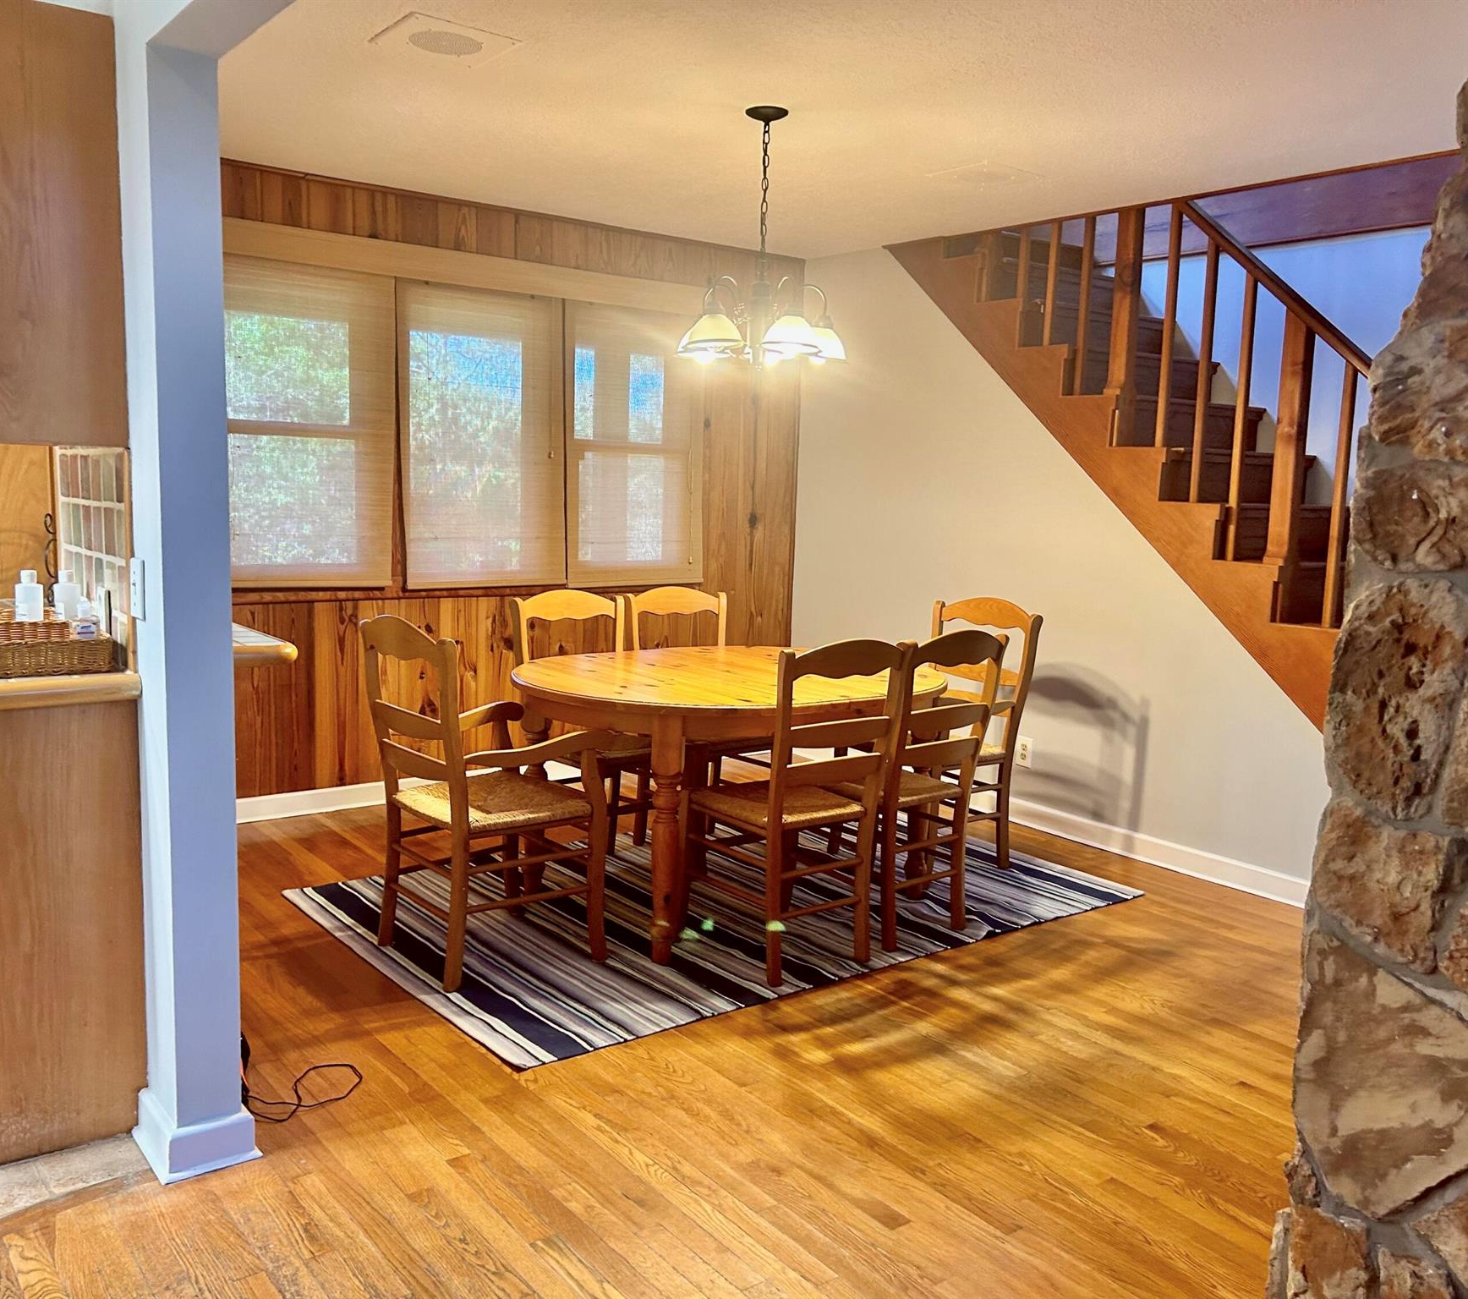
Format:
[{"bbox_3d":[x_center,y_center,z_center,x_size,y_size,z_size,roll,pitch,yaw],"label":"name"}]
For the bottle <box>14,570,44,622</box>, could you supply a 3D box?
[{"bbox_3d":[-1.496,-0.088,2.767,0.060,0.152,0.058,5,8,19],"label":"bottle"}]

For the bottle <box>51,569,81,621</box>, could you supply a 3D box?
[{"bbox_3d":[-1.442,-0.092,2.807,0.060,0.152,0.058,5,8,22],"label":"bottle"}]

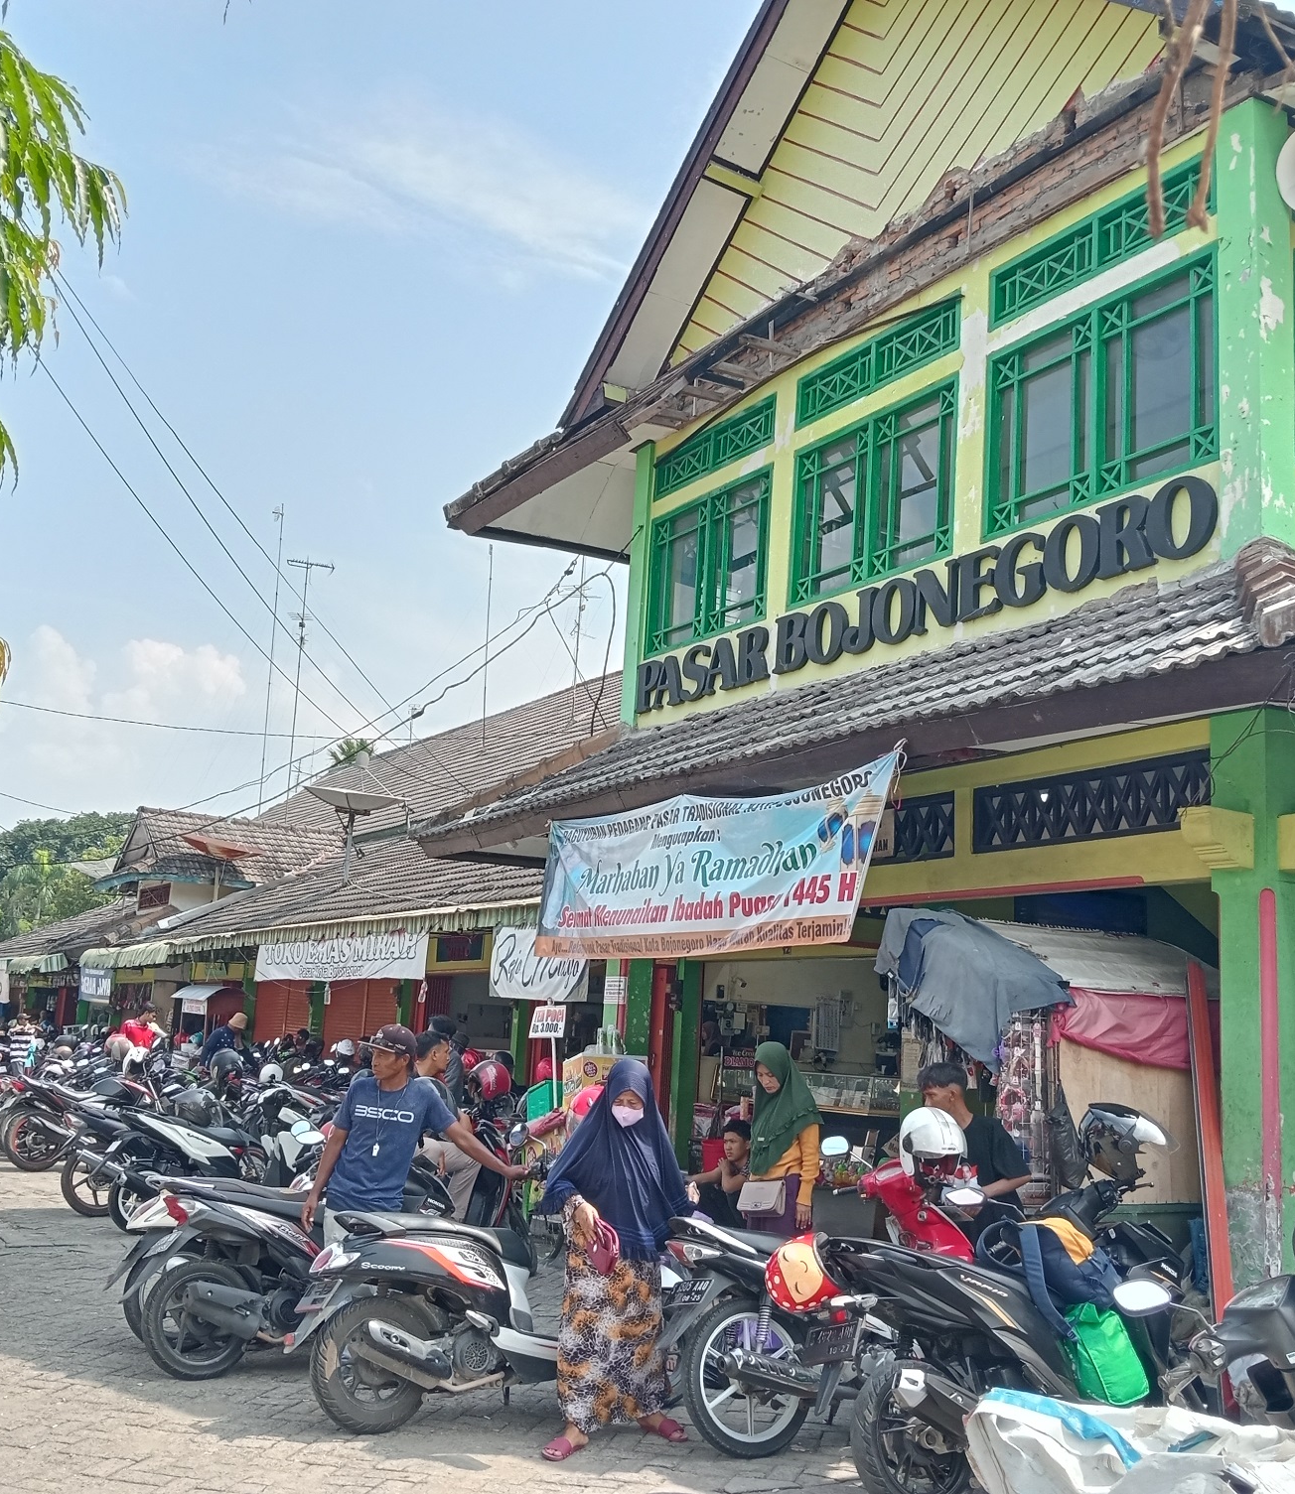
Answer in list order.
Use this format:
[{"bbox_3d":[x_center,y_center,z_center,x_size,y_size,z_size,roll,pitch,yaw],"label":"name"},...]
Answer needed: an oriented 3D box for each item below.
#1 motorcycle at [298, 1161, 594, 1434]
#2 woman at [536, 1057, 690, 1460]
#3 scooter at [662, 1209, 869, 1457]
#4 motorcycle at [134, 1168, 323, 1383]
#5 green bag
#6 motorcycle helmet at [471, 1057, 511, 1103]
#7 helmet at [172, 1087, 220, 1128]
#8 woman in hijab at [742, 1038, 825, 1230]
[{"bbox_3d":[-0.586,2.175,6.585,1.860,1.110,0.690,11,-13,-33],"label":"motorcycle"},{"bbox_3d":[-0.082,1.964,6.369,0.570,1.510,0.450,2,-11,9],"label":"woman"},{"bbox_3d":[0.889,2.263,6.580,1.920,1.120,0.700,11,-13,-32],"label":"scooter"},{"bbox_3d":[-1.455,2.284,7.359,1.880,1.090,0.680,11,-14,-34],"label":"motorcycle"},{"bbox_3d":[1.727,2.288,6.080,0.250,0.370,0.230,-11,-1,-35],"label":"green bag"},{"bbox_3d":[-0.984,2.095,10.100,0.290,0.260,0.250,9,-13,-27],"label":"motorcycle helmet"},{"bbox_3d":[-3.223,2.580,11.500,0.330,0.270,0.260,1,-11,11],"label":"helmet"},{"bbox_3d":[0.632,2.206,7.684,0.380,1.580,0.480,14,-15,-42],"label":"woman in hijab"}]

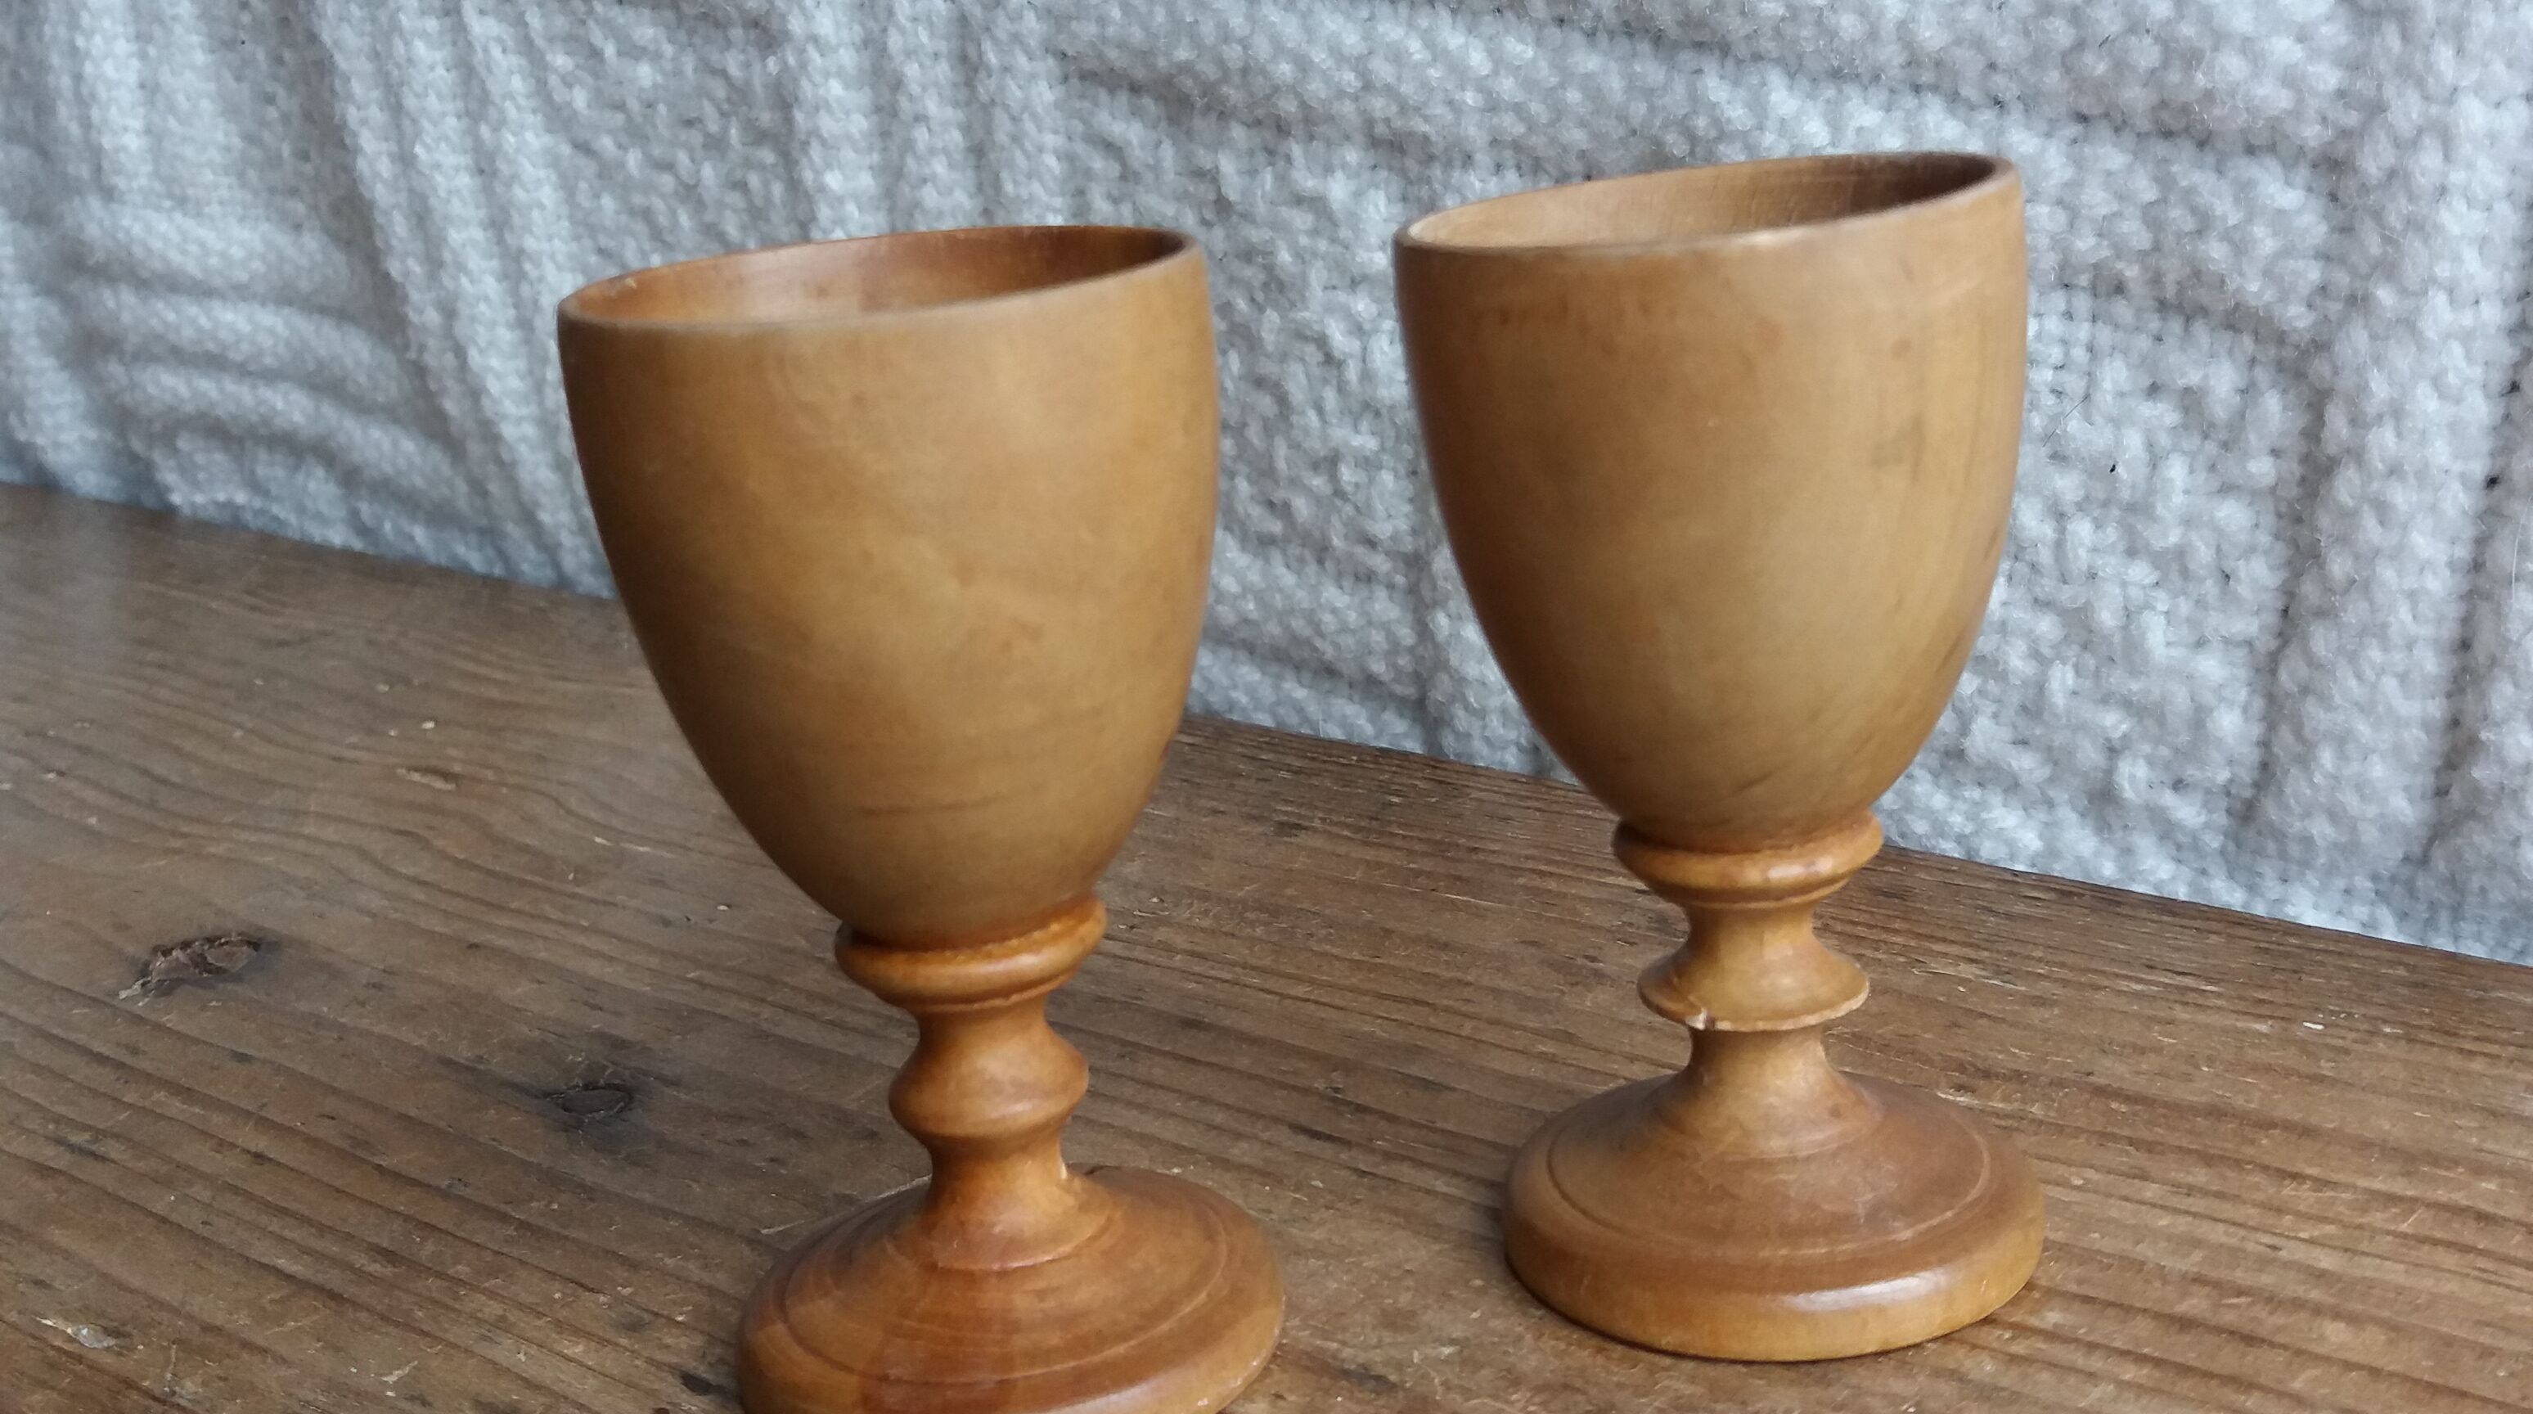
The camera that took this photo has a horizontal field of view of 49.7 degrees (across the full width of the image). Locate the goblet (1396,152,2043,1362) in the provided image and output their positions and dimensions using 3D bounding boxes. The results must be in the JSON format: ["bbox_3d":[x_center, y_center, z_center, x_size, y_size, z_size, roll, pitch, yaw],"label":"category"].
[{"bbox_3d":[0.043,0.003,0.249,0.054,0.098,0.054,-6,17,2],"label":"goblet"}]

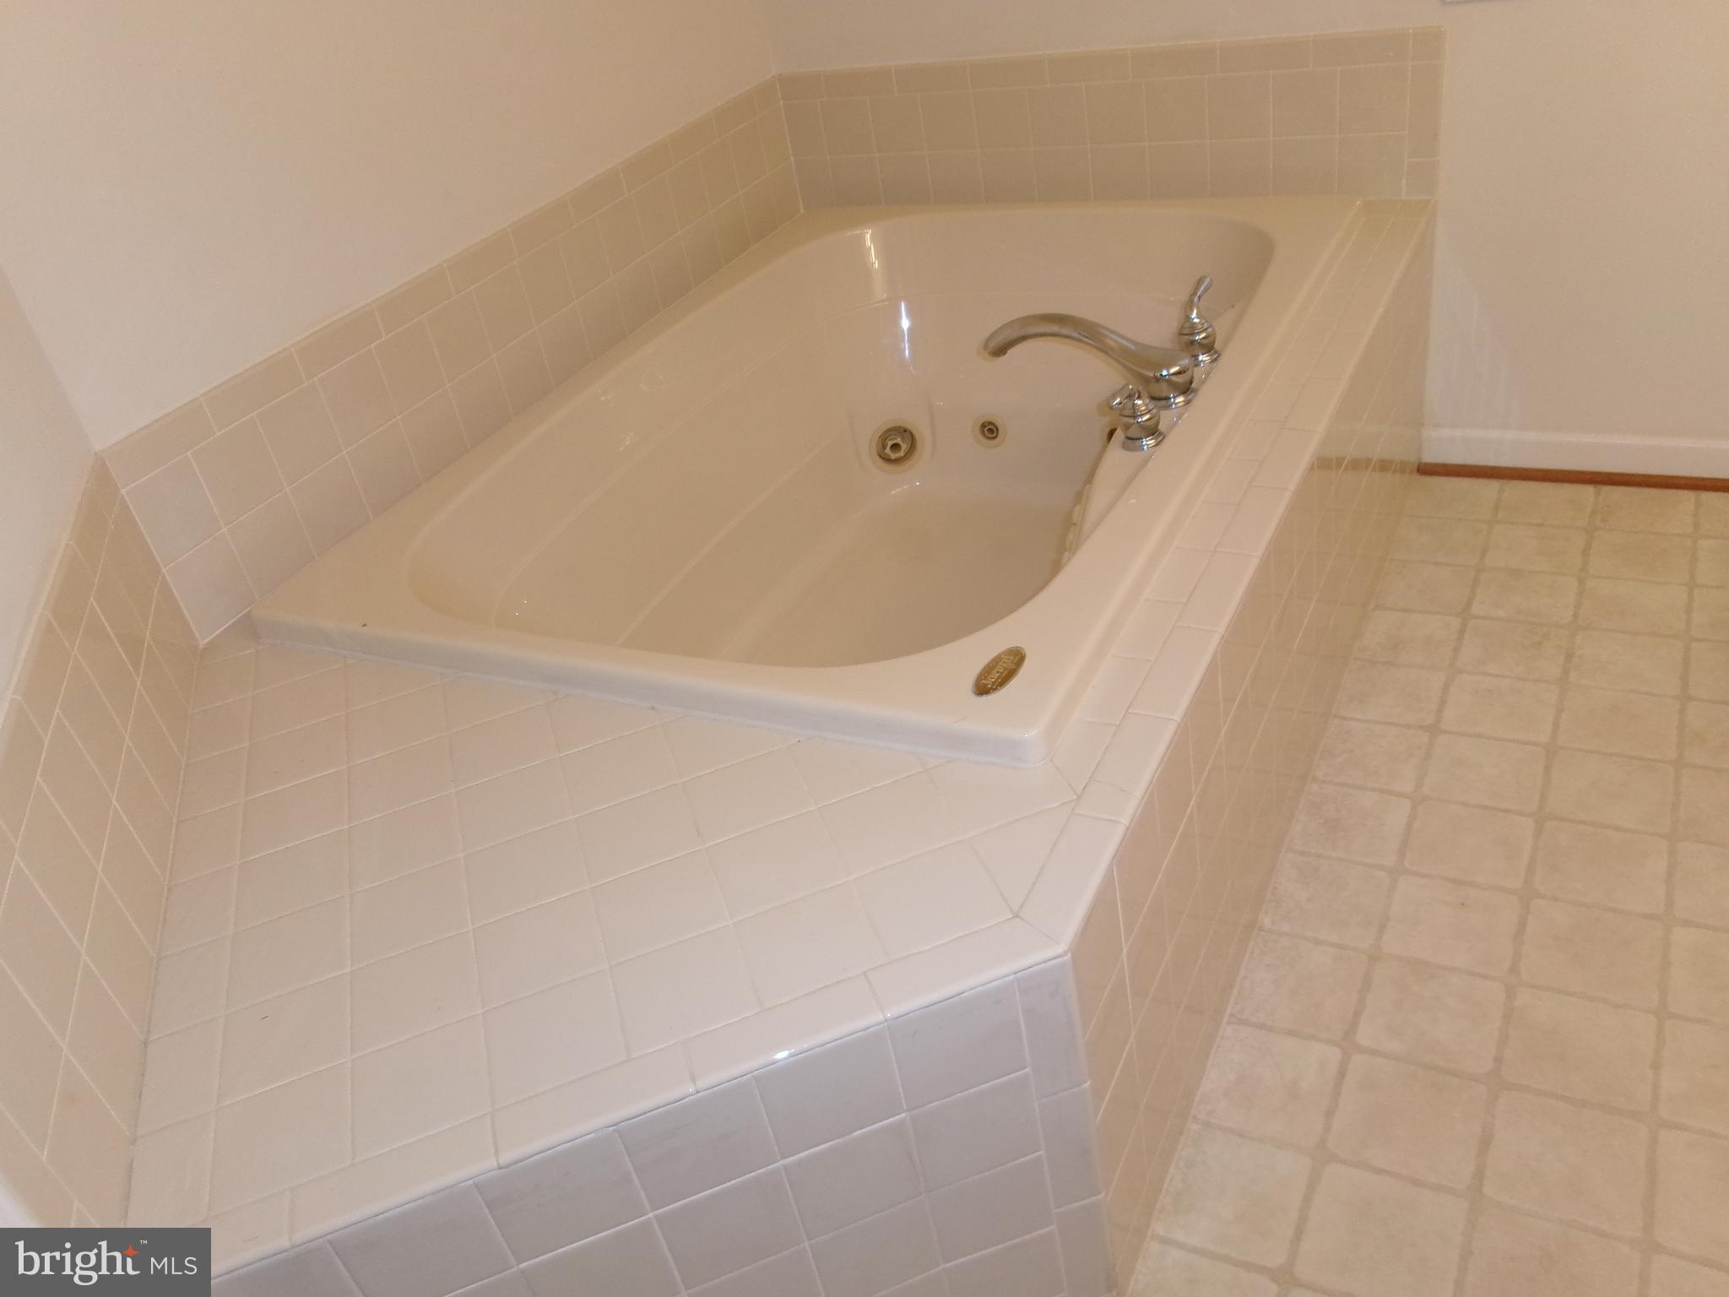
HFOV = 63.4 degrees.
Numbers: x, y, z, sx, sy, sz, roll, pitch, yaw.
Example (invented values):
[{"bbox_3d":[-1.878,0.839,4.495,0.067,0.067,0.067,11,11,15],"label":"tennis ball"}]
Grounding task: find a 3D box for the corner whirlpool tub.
[{"bbox_3d":[0.061,-0.213,2.238,1.116,0.486,1.533,8,38,28],"label":"corner whirlpool tub"}]

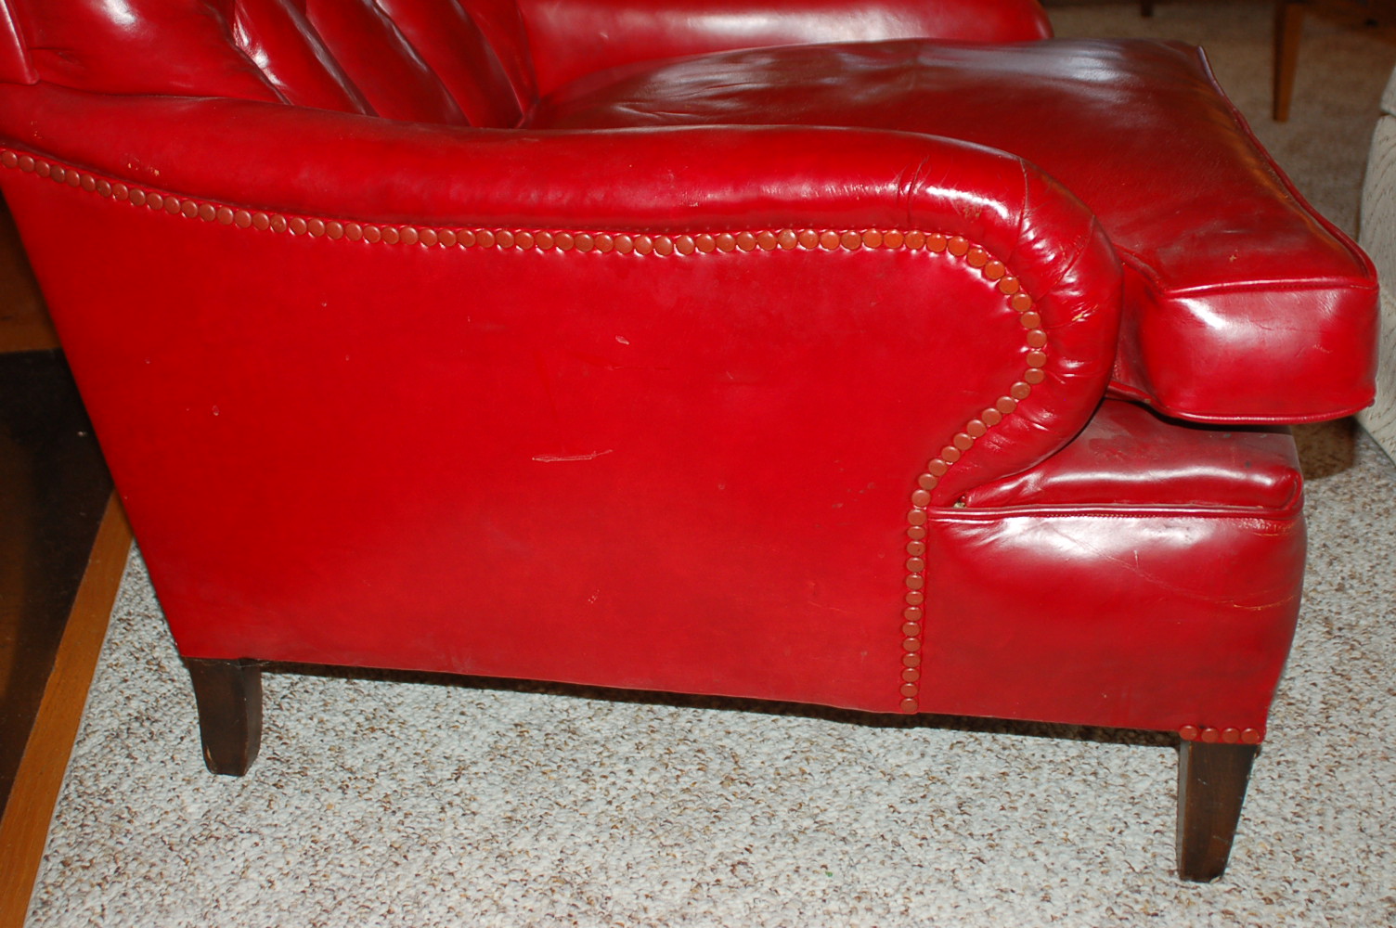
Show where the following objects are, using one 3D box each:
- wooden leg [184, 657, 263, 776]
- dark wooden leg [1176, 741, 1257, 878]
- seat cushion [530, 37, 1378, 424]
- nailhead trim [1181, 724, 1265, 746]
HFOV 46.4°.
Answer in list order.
[{"bbox_3d":[-0.348,0.182,1.221,0.045,0.112,0.042,3,26,7],"label":"wooden leg"},{"bbox_3d":[0.351,0.227,1.120,0.045,0.120,0.048,3,26,7],"label":"dark wooden leg"},{"bbox_3d":[0.139,-0.223,1.343,0.640,0.115,0.691,0,26,8],"label":"seat cushion"},{"bbox_3d":[0.344,0.179,1.069,0.053,0.015,0.006,3,26,7],"label":"nailhead trim"}]

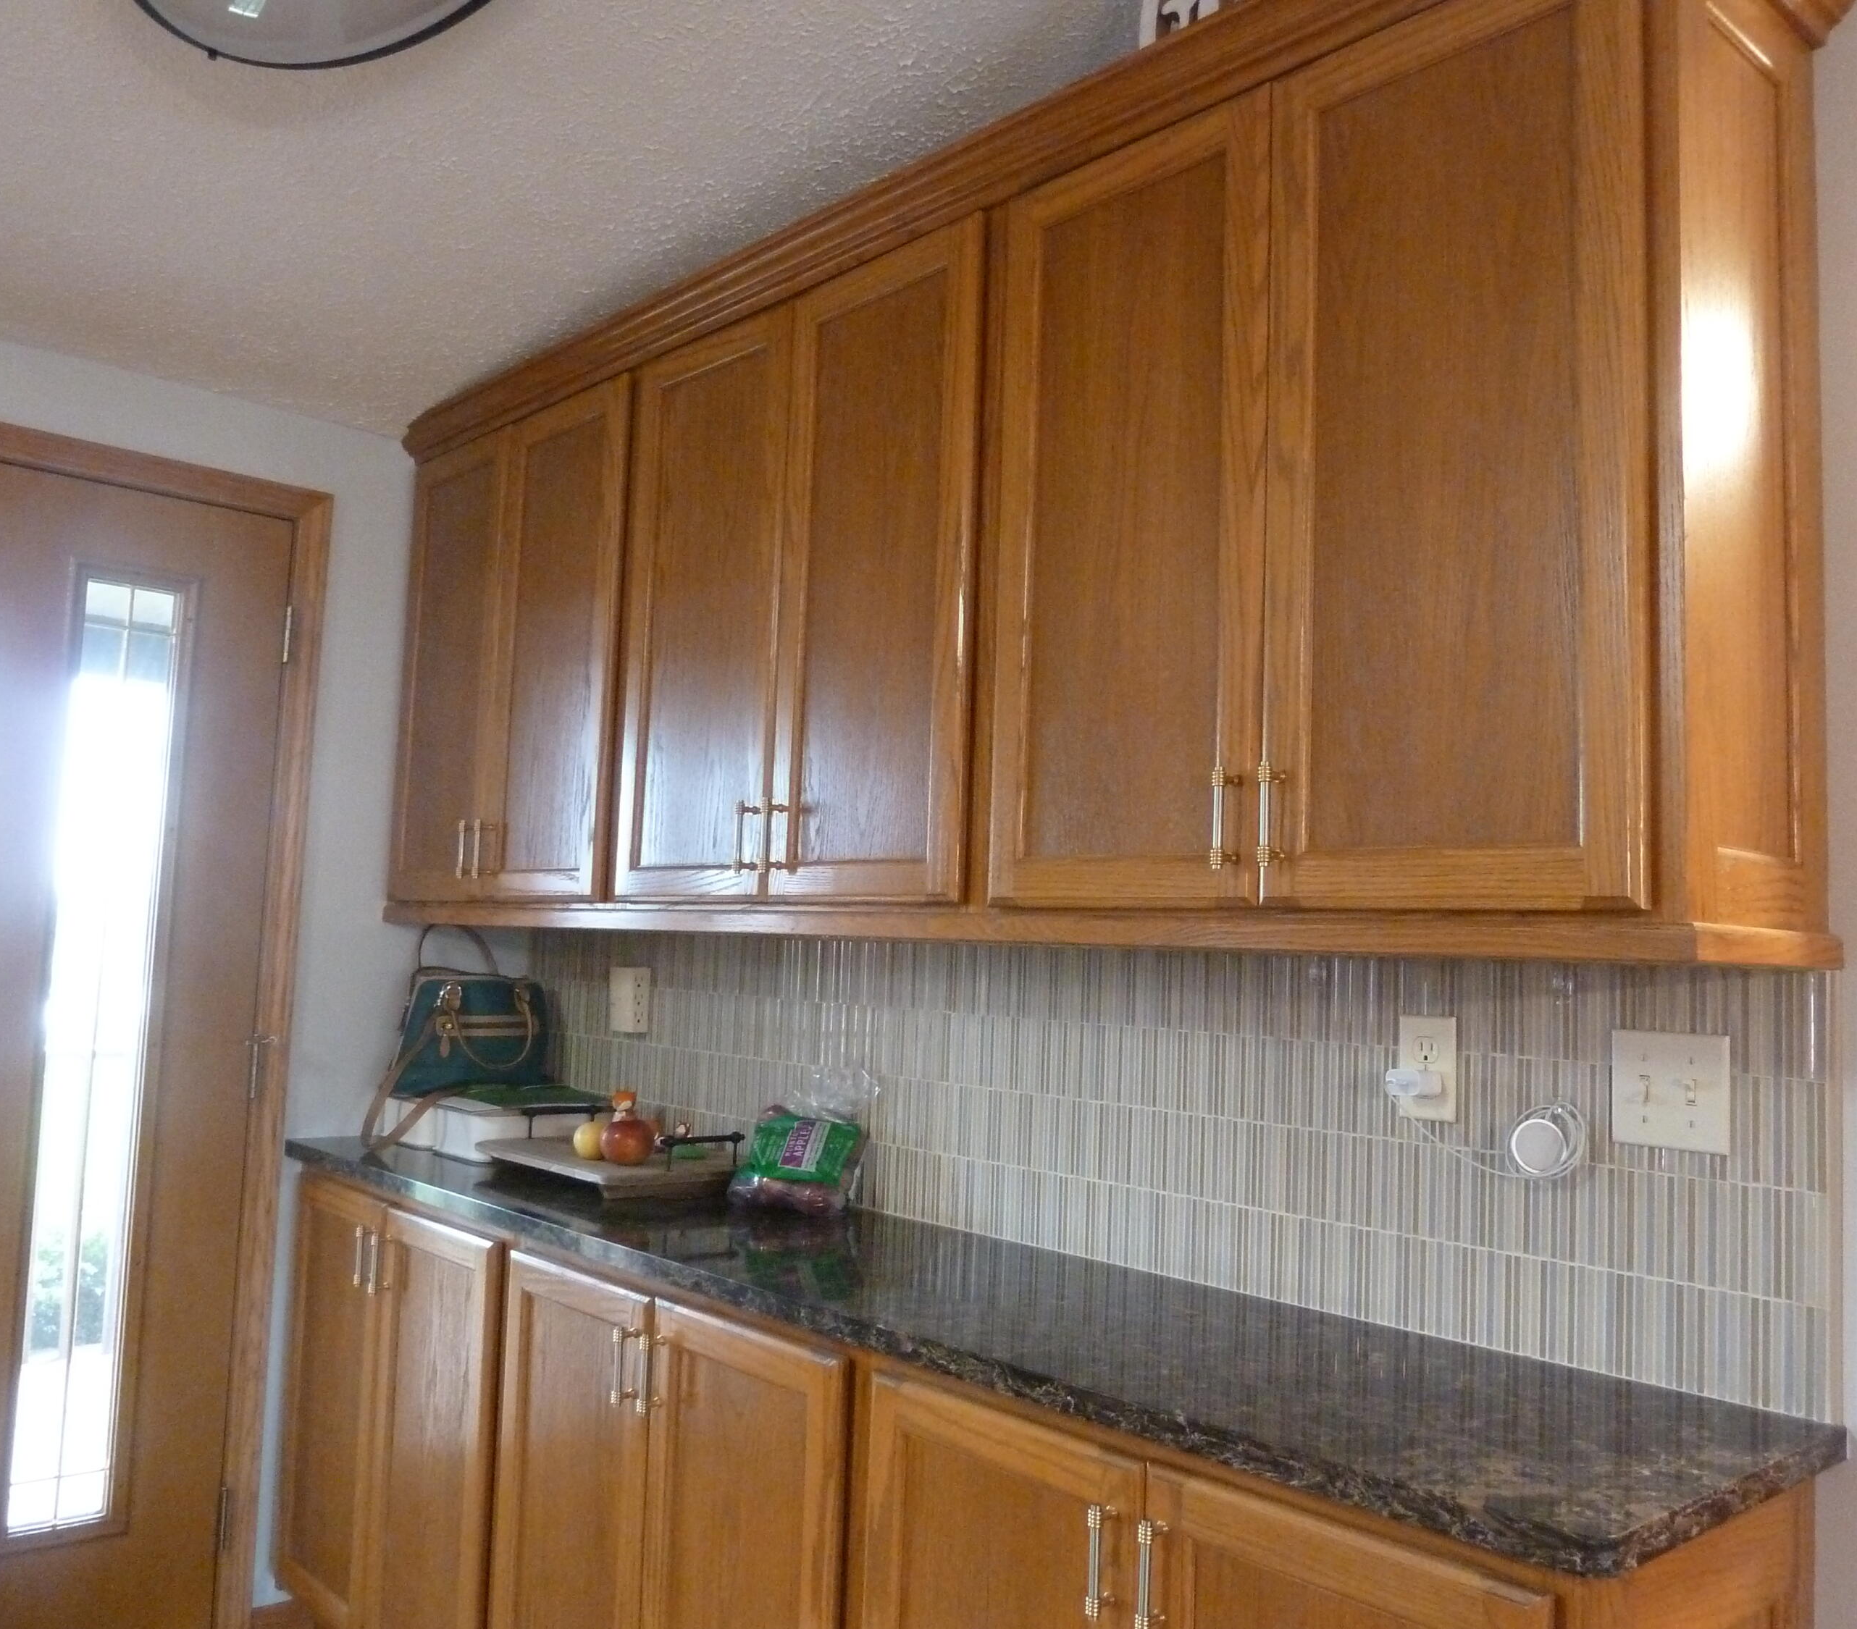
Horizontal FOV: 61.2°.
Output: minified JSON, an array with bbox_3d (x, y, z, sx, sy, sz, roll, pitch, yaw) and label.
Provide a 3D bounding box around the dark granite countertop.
[{"bbox_3d":[-0.184,0.596,2.172,0.491,0.027,2.481,6,-7,-42],"label":"dark granite countertop"}]

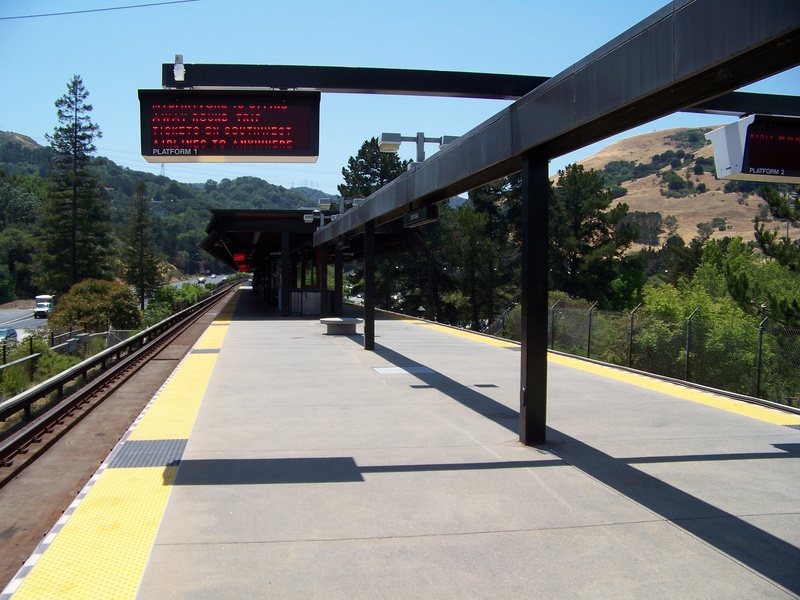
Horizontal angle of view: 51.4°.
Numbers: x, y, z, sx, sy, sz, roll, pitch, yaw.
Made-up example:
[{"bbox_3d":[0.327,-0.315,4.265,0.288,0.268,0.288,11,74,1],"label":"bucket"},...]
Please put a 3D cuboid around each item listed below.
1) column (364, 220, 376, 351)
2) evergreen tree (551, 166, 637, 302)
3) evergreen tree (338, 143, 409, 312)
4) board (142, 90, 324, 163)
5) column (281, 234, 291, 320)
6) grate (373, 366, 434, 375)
[{"bbox_3d":[-0.705,-0.341,19.253,0.205,3.000,0.205,0,1,-11],"label":"column"},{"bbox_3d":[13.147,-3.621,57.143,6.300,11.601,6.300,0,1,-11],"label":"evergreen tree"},{"bbox_3d":[-2.827,-7.712,90.241,8.000,19.522,8.000,0,1,-11],"label":"evergreen tree"},{"bbox_3d":[-1.580,-1.599,7.816,1.584,0.541,0.902,0,1,-11],"label":"board"},{"bbox_3d":[-4.828,-1.056,35.286,0.310,3.580,0.310,0,1,-11],"label":"column"},{"bbox_3d":[0.038,1.272,14.944,0.950,0.030,0.980,0,1,-11],"label":"grate"}]

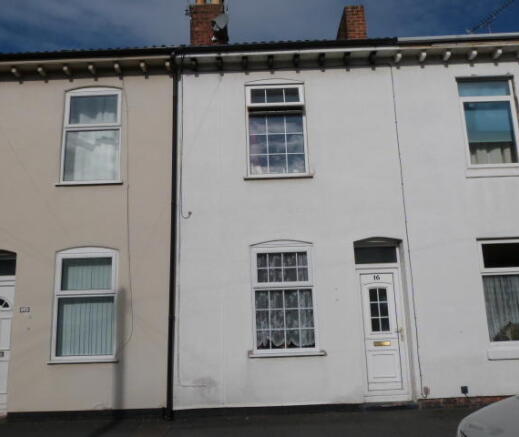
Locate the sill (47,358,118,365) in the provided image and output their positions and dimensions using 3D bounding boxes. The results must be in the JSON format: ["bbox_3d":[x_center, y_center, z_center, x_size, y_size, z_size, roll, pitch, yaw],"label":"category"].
[{"bbox_3d":[-2.766,2.264,6.672,1.126,0.050,0.130,-2,-10,0],"label":"sill"}]

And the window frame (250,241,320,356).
[{"bbox_3d":[0.378,1.222,6.580,0.990,1.722,0.100,-2,-10,1],"label":"window frame"}]

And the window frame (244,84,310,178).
[{"bbox_3d":[0.308,-1.532,7.345,1.031,1.691,0.080,-2,-10,0],"label":"window frame"}]

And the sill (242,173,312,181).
[{"bbox_3d":[0.316,-0.662,6.877,1.116,0.064,0.120,-2,-10,1],"label":"sill"}]

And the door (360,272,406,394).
[{"bbox_3d":[1.994,1.831,6.849,0.650,1.921,0.070,-2,-10,0],"label":"door"}]

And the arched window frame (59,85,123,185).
[{"bbox_3d":[-2.795,-1.401,7.139,1.021,1.729,0.100,-2,-10,1],"label":"arched window frame"}]

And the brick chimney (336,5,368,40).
[{"bbox_3d":[2.146,-4.151,9.810,0.442,0.988,1.100,-2,-10,1],"label":"brick chimney"}]

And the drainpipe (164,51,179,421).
[{"bbox_3d":[-1.425,0.111,6.961,0.100,5.973,0.120,-2,-10,0],"label":"drainpipe"}]

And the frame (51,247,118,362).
[{"bbox_3d":[-2.698,1.338,6.632,1.034,1.761,0.100,-2,-10,1],"label":"frame"}]

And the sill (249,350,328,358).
[{"bbox_3d":[0.427,2.055,6.379,1.166,0.069,0.130,-2,-10,1],"label":"sill"}]

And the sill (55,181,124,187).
[{"bbox_3d":[-2.867,-0.594,7.168,1.150,0.050,0.130,-2,-10,0],"label":"sill"}]

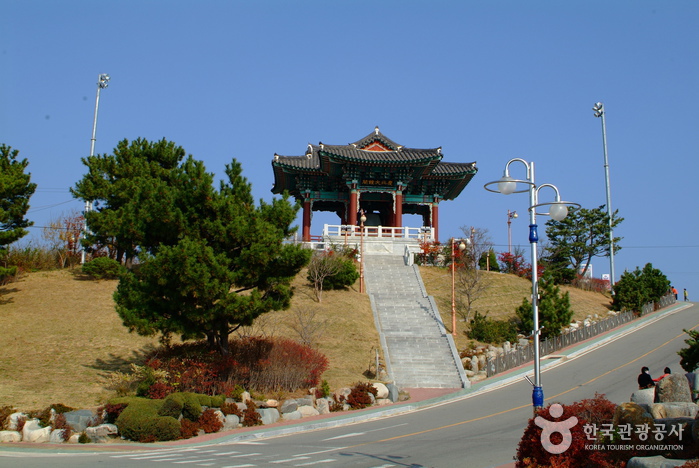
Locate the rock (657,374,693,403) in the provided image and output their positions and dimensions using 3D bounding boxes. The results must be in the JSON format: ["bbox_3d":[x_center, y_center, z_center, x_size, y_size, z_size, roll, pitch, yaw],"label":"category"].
[{"bbox_3d":[8.558,4.097,21.494,0.910,0.796,0.700,0,-12,0],"label":"rock"}]

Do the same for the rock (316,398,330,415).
[{"bbox_3d":[-0.965,6.401,30.300,0.504,0.594,0.470,1,-13,0],"label":"rock"}]

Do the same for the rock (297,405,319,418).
[{"bbox_3d":[-1.790,7.565,34.800,0.900,0.597,0.650,0,-12,0],"label":"rock"}]

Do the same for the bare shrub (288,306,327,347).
[{"bbox_3d":[-2.186,4.815,42.500,1.940,1.890,1.900,1,-13,-3],"label":"bare shrub"}]

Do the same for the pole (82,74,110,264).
[{"bbox_3d":[-19.990,-5.296,64.063,1.100,15.505,0.900,-3,-13,15],"label":"pole"}]

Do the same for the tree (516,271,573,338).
[{"bbox_3d":[11.702,4.261,49.000,3.101,3.760,3.300,-2,-13,13],"label":"tree"}]

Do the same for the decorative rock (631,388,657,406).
[{"bbox_3d":[7.562,4.205,21.000,0.610,0.449,0.500,-4,-14,19],"label":"decorative rock"}]

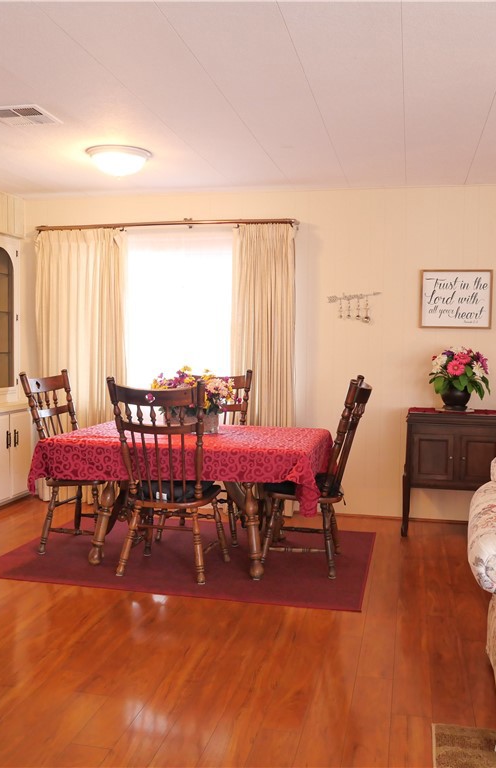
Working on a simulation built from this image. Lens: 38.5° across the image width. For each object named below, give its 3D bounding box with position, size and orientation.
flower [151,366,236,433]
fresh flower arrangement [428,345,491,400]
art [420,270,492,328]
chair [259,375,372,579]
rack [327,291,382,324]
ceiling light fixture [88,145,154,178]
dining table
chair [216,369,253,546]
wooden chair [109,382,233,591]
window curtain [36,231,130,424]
[{"bbox_3d":[-0.337,0.096,4.370,0.510,0.400,0.300,2,3,13],"label":"flower"},{"bbox_3d":[1.452,-0.079,4.878,0.390,0.360,0.330,2,3,13],"label":"fresh flower arrangement"},{"bbox_3d":[1.450,-0.592,4.963,0.485,0.405,0.025,2,4,13],"label":"art"},{"bbox_3d":[0.398,0.504,4.133,0.600,1.090,0.520,2,4,12],"label":"chair"},{"bbox_3d":[0.780,-0.560,5.221,0.401,0.238,0.035,2,3,13],"label":"rack"},{"bbox_3d":[-0.786,-1.336,4.343,0.390,0.140,0.390,2,4,13],"label":"ceiling light fixture"},{"bbox_3d":[-0.330,0.664,4.345,1.589,0.734,1.073,2,3,13],"label":"dining table"},{"bbox_3d":[-0.285,0.460,4.765,0.536,1.093,0.597,2,3,13],"label":"chair"},{"bbox_3d":[-0.426,0.503,3.915,0.520,1.090,0.600,2,4,15],"label":"wooden chair"},{"bbox_3d":[-1.299,-0.144,5.510,0.750,2.100,0.130,2,4,13],"label":"window curtain"}]

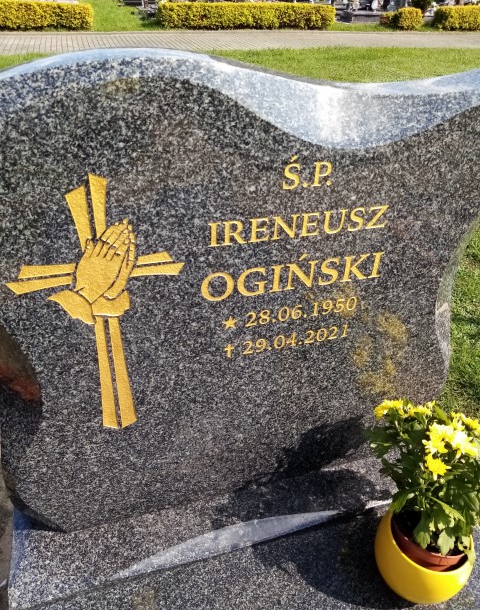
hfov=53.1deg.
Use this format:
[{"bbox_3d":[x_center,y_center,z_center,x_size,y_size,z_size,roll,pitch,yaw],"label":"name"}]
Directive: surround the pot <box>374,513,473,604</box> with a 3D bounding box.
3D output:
[{"bbox_3d":[0.328,0.447,0.869,0.162,0.129,0.162,1,36,-1],"label":"pot"}]

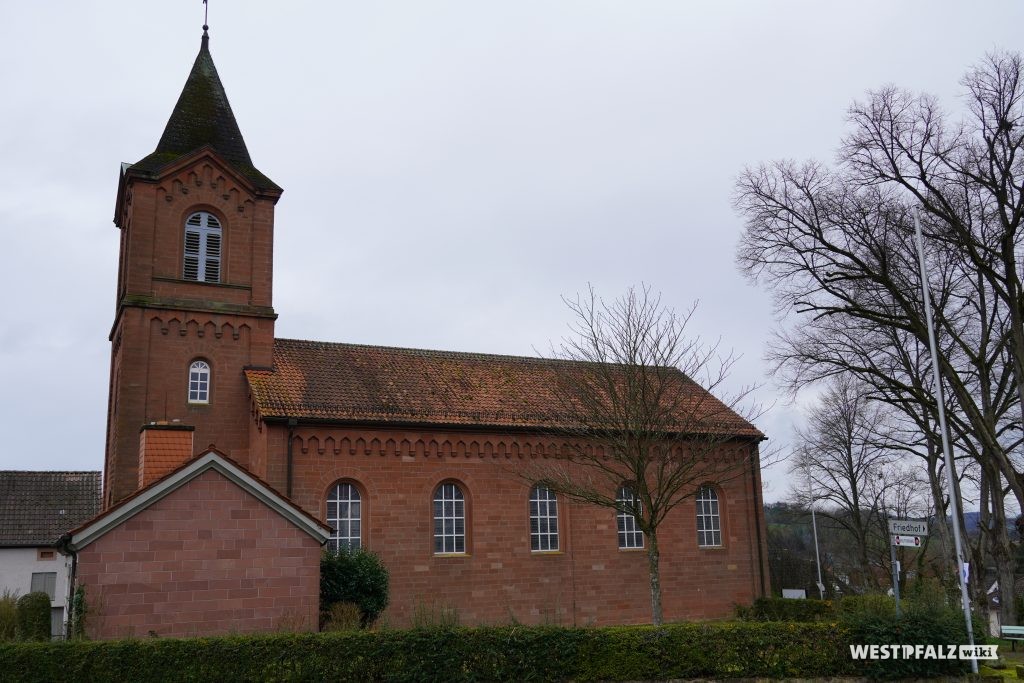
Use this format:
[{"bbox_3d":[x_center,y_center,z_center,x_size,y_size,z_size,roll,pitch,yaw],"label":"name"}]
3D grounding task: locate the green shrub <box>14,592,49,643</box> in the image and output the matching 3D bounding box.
[{"bbox_3d":[-15.022,9.193,29.500,1.100,2.531,1.120,-1,-12,0],"label":"green shrub"}]

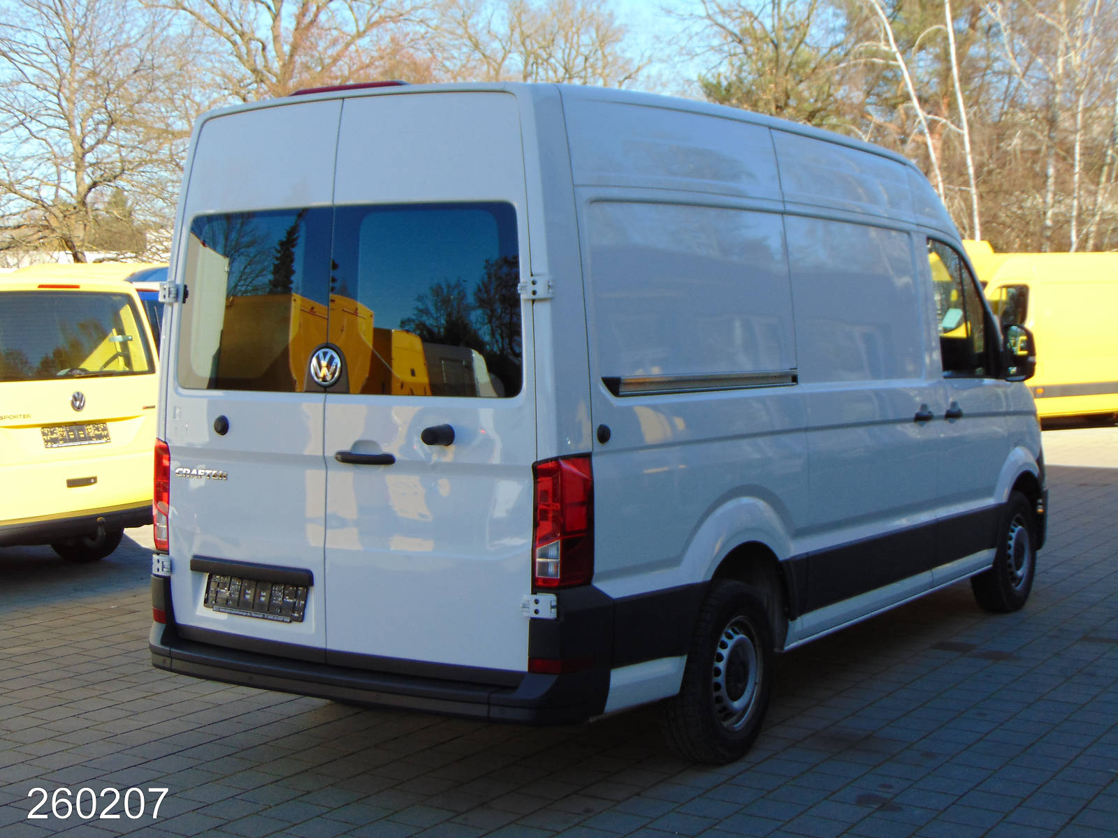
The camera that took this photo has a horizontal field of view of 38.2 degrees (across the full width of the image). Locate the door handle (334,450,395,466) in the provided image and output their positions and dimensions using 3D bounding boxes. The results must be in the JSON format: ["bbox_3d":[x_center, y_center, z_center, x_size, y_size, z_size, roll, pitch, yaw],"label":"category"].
[{"bbox_3d":[-0.657,0.135,5.458,0.265,0.045,0.050,2,4,32],"label":"door handle"}]

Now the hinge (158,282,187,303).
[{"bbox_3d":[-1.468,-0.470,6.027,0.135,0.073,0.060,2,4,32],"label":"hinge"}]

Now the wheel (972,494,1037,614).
[{"bbox_3d":[2.566,0.756,9.312,0.205,0.690,0.690,2,4,32],"label":"wheel"}]

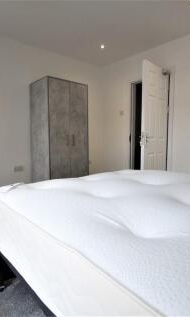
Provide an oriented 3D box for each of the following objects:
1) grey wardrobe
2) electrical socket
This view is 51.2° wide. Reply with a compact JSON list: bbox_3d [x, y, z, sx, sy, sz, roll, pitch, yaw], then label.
[{"bbox_3d":[-0.564,-0.278,3.235,0.723,1.798,0.551,-5,7,-42],"label":"grey wardrobe"},{"bbox_3d":[-1.188,0.156,3.084,0.146,0.086,0.012,-5,7,-42],"label":"electrical socket"}]

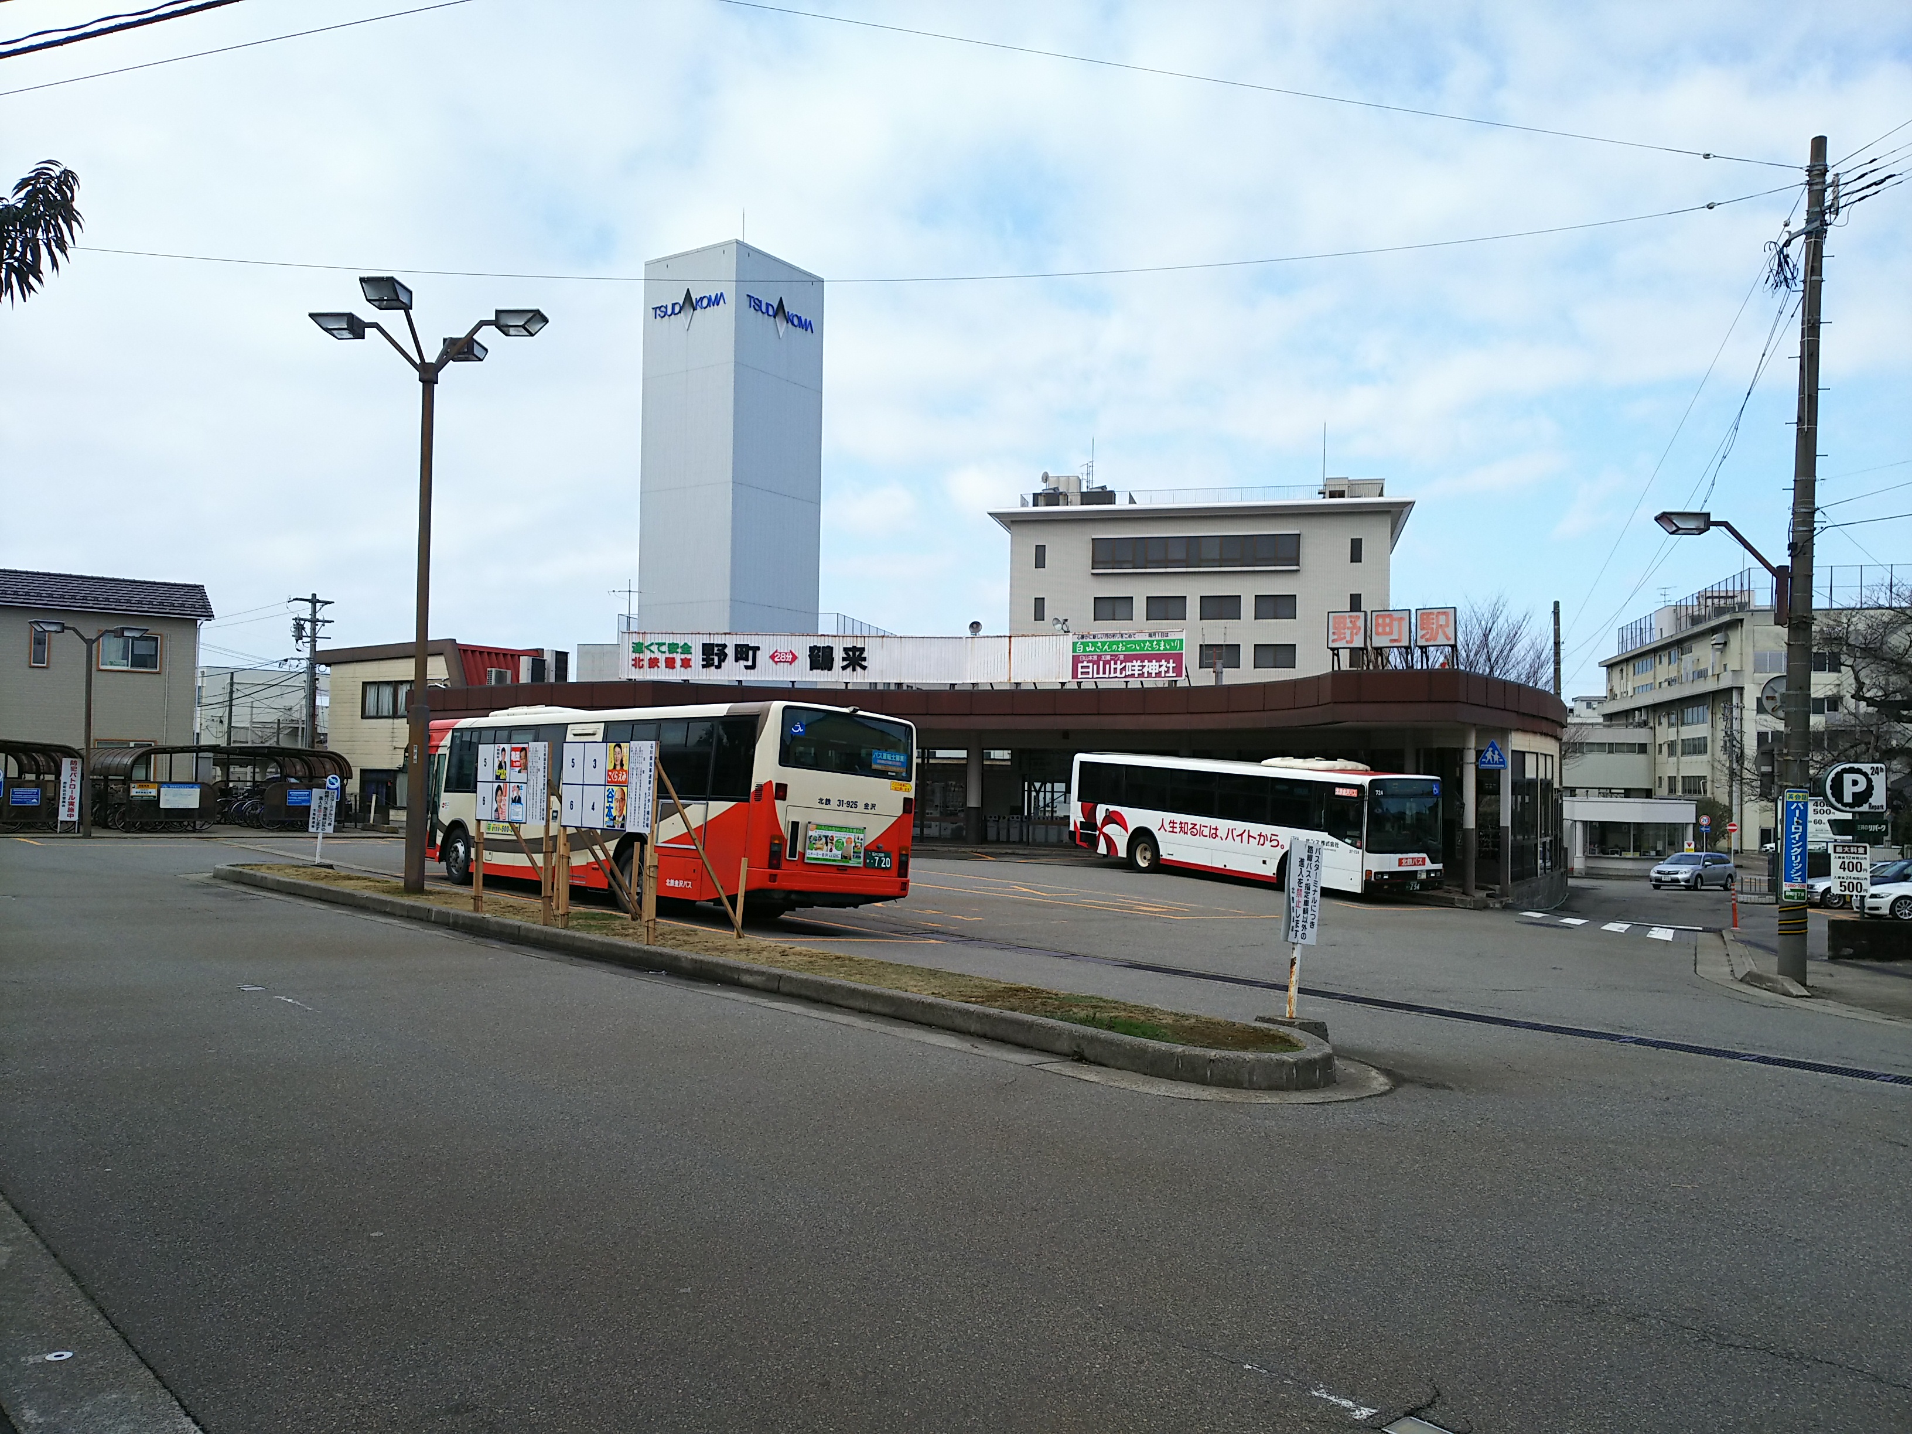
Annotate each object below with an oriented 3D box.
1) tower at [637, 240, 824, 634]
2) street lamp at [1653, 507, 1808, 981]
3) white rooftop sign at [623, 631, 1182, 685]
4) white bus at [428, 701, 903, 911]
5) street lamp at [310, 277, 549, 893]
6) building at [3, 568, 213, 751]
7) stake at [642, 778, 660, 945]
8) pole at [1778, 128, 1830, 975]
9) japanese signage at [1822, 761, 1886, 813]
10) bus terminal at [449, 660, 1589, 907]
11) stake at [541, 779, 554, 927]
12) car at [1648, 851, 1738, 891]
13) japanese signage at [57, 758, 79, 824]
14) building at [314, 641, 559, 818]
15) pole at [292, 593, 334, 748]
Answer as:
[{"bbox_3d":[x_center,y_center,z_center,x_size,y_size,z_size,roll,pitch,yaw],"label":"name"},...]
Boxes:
[{"bbox_3d":[-14.638,-11.640,93.011,8.091,34.879,8.091,0,-2,35],"label":"tower"},{"bbox_3d":[9.584,0.316,17.805,1.930,5.841,0.450,1,-2,3],"label":"street lamp"},{"bbox_3d":[-1.745,-1.798,43.000,16.900,1.420,0.200,1,-2,5],"label":"white rooftop sign"},{"bbox_3d":[-4.999,1.382,22.092,2.360,2.950,10.600,7,-6,-42],"label":"white bus"},{"bbox_3d":[-6.957,-1.540,18.751,3.050,7.639,3.050,1,-2,-5],"label":"street lamp"},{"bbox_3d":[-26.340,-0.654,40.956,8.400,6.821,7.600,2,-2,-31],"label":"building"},{"bbox_3d":[-3.010,1.400,14.250,0.100,1.700,0.120,3,-3,-44],"label":"stake"},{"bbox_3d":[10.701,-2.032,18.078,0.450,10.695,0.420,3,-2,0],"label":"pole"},{"bbox_3d":[13.360,1.041,21.300,0.900,0.730,0.140,1,-2,5],"label":"japanese signage"},{"bbox_3d":[0.609,1.865,43.910,31.500,5.100,16.500,0,-2,31],"label":"bus terminal"},{"bbox_3d":[-4.460,1.470,15.750,0.090,1.660,0.100,3,-3,-44],"label":"stake"},{"bbox_3d":[29.957,6.276,58.300,4.400,1.480,1.700,2,-3,-37],"label":"car"},{"bbox_3d":[-21.810,1.818,35.300,0.500,1.680,0.070,2,-2,-31],"label":"japanese signage"},{"bbox_3d":[-18.710,0.757,51.996,9.200,6.300,5.000,-1,-3,38],"label":"building"},{"bbox_3d":[-25.621,-0.573,57.026,1.800,8.671,0.600,2,-2,-27],"label":"pole"}]

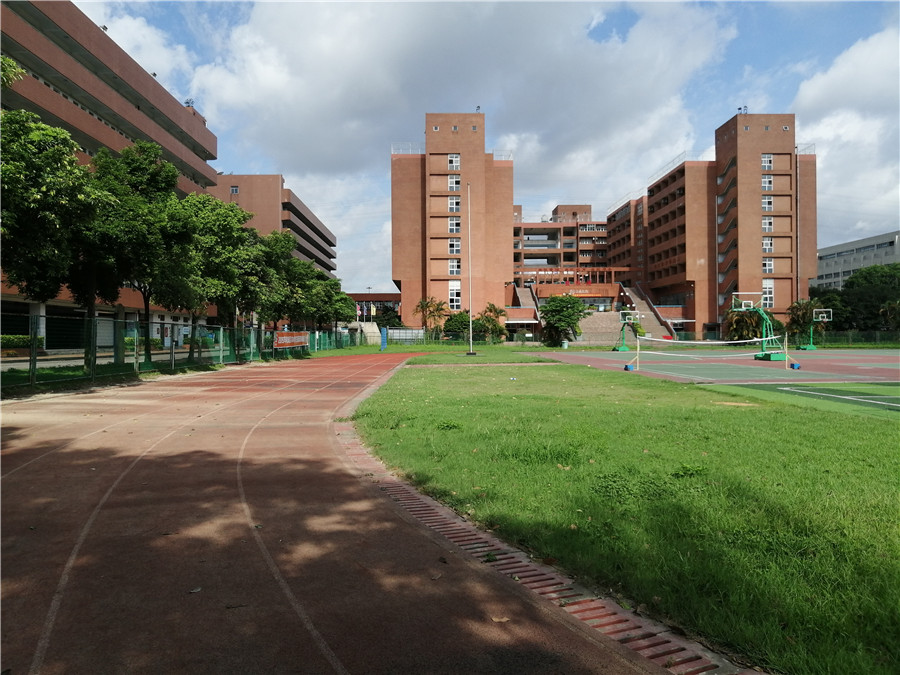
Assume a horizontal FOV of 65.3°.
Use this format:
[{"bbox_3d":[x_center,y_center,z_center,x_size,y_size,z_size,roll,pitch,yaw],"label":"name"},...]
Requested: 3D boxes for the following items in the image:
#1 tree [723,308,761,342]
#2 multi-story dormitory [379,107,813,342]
[{"bbox_3d":[42.645,-1.816,102.000,5.400,4.900,5.200,0,0,0],"label":"tree"},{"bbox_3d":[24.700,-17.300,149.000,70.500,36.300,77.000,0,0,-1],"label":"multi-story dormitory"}]

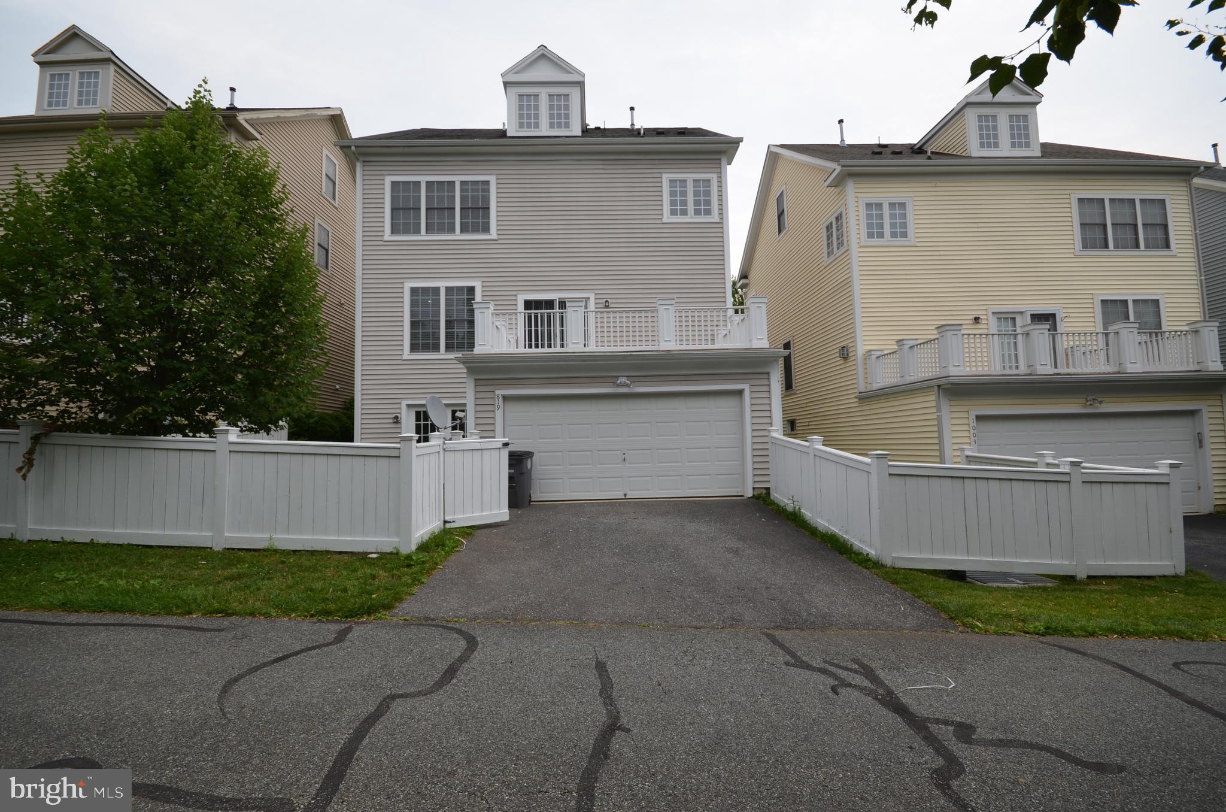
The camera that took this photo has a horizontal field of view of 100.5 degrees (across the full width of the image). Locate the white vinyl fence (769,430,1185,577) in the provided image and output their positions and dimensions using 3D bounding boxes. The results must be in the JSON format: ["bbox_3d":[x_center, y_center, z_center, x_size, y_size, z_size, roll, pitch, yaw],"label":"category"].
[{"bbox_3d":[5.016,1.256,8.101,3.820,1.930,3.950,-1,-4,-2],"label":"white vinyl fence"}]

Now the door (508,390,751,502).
[{"bbox_3d":[0.233,0.808,10.259,4.797,2.152,0.120,-1,-4,-2],"label":"door"}]

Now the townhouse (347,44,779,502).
[{"bbox_3d":[-1.922,-4.016,16.771,10.760,12.730,13.160,-1,-4,-2],"label":"townhouse"}]

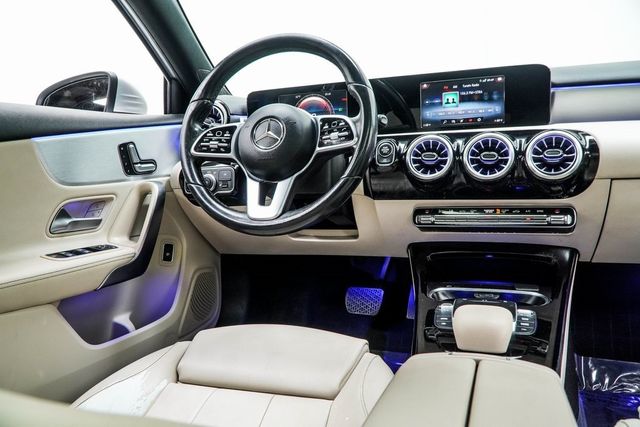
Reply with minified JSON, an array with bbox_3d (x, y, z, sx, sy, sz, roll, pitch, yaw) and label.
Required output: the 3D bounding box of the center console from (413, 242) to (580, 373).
[{"bbox_3d":[0.280,0.155,0.783,0.260,0.210,0.290,0,1,19],"label":"center console"}]

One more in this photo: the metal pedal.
[{"bbox_3d":[0.120,0.230,1.277,0.100,0.070,0.030,0,-22,20],"label":"metal pedal"}]

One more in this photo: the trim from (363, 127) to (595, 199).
[{"bbox_3d":[0.290,-0.091,0.906,0.410,0.130,0.060,0,7,20],"label":"trim"}]

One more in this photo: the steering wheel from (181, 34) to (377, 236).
[{"bbox_3d":[-0.078,-0.143,0.863,0.370,0.370,0.095,0,-8,18],"label":"steering wheel"}]

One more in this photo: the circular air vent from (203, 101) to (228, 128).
[{"bbox_3d":[-0.254,-0.243,1.181,0.090,0.090,0.050,0,11,20],"label":"circular air vent"}]

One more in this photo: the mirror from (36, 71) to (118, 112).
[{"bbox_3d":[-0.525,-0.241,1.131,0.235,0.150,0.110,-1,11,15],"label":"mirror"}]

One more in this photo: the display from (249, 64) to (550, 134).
[{"bbox_3d":[0.132,-0.214,0.991,0.630,0.122,0.040,0,1,20],"label":"display"}]

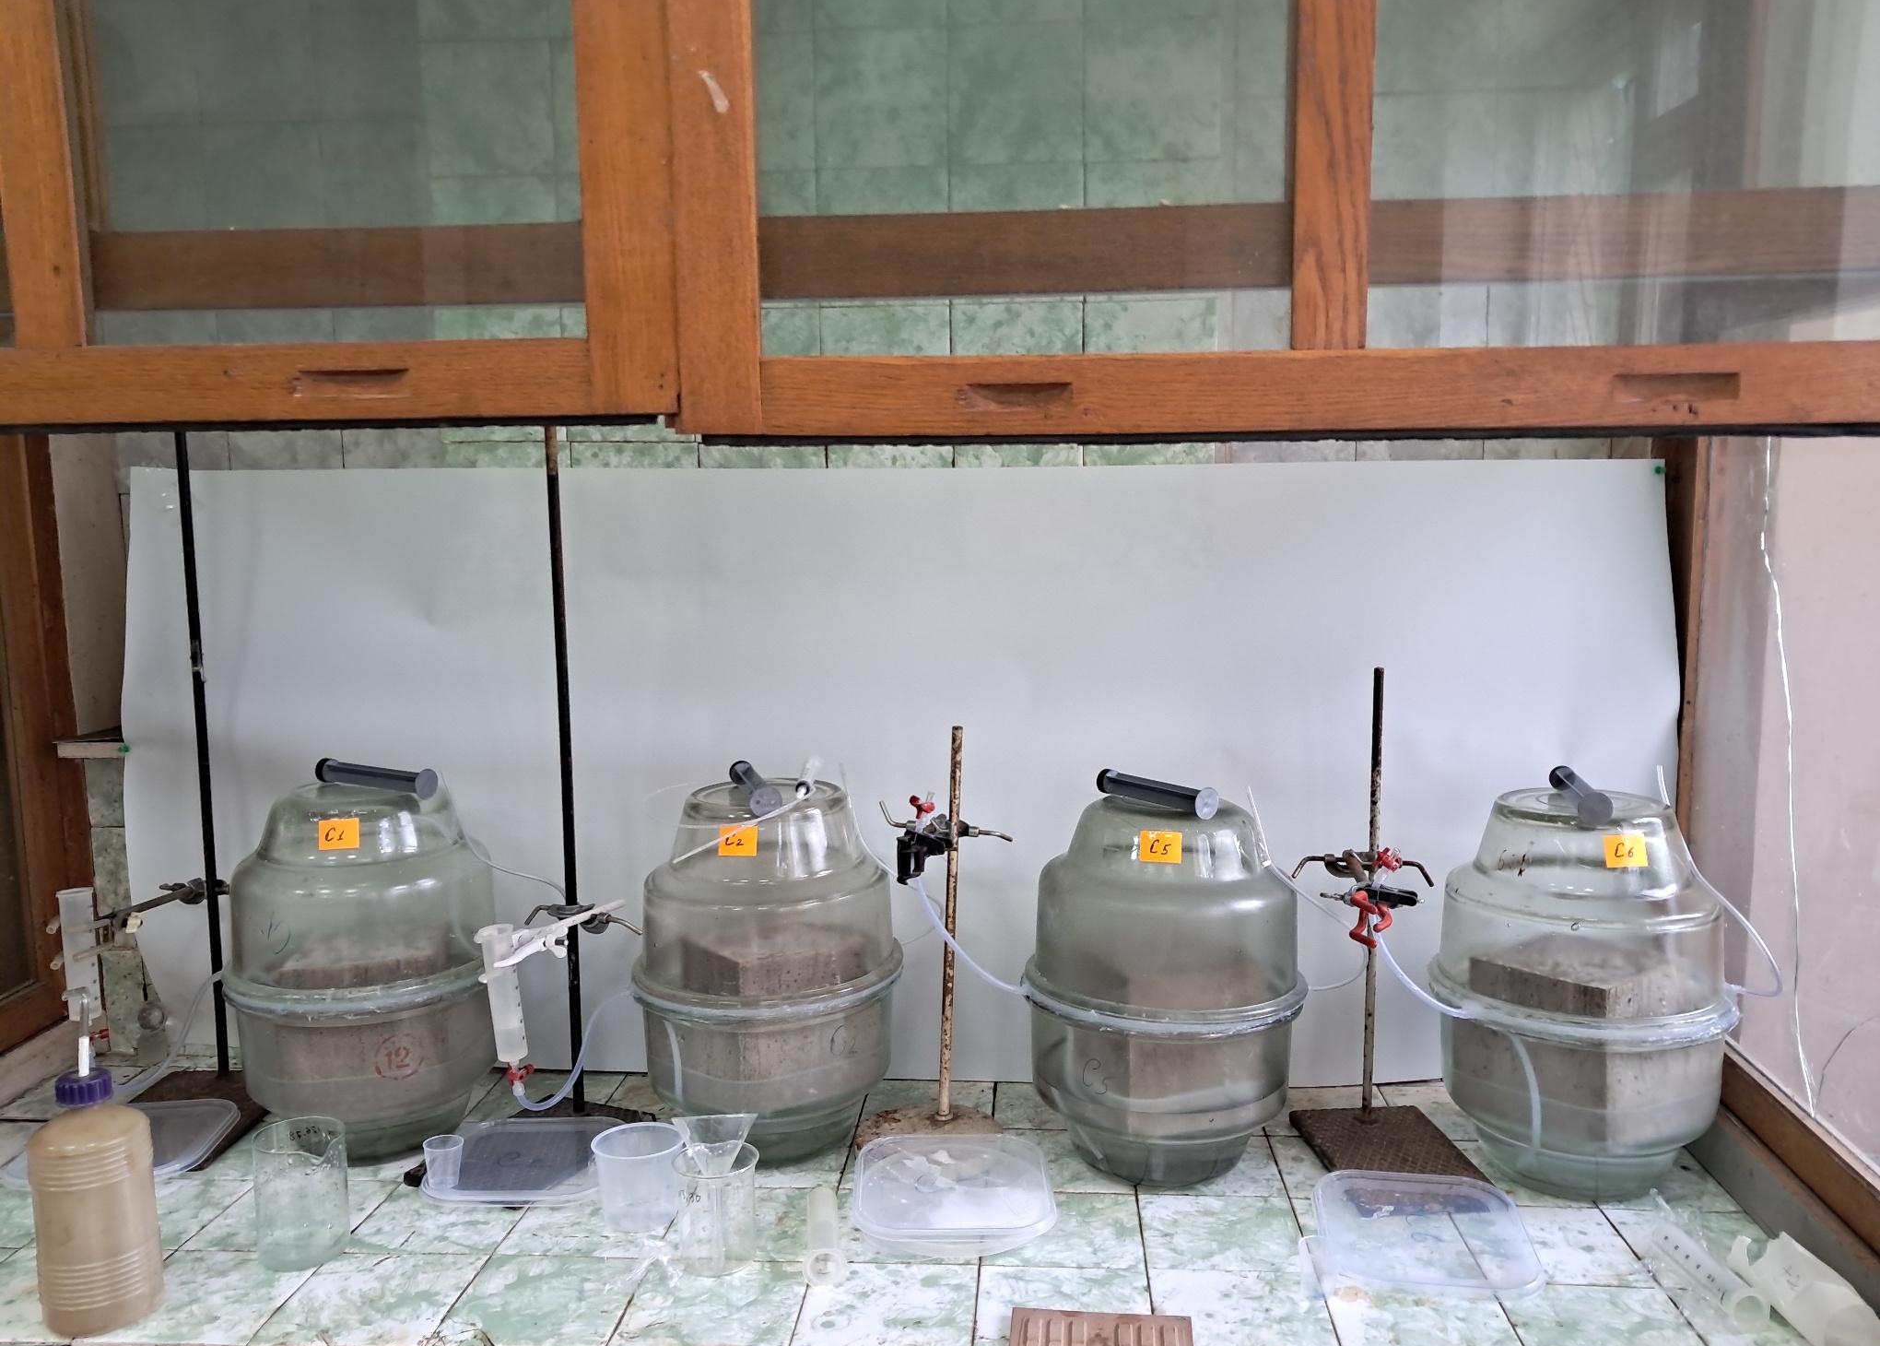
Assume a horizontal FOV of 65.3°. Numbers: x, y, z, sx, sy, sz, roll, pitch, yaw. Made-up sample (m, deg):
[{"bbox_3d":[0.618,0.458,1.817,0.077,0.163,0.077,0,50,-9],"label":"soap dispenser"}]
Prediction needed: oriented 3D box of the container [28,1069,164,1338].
[{"bbox_3d":[-0.726,0.448,1.262,0.092,0.212,0.090,0,6,4],"label":"container"}]

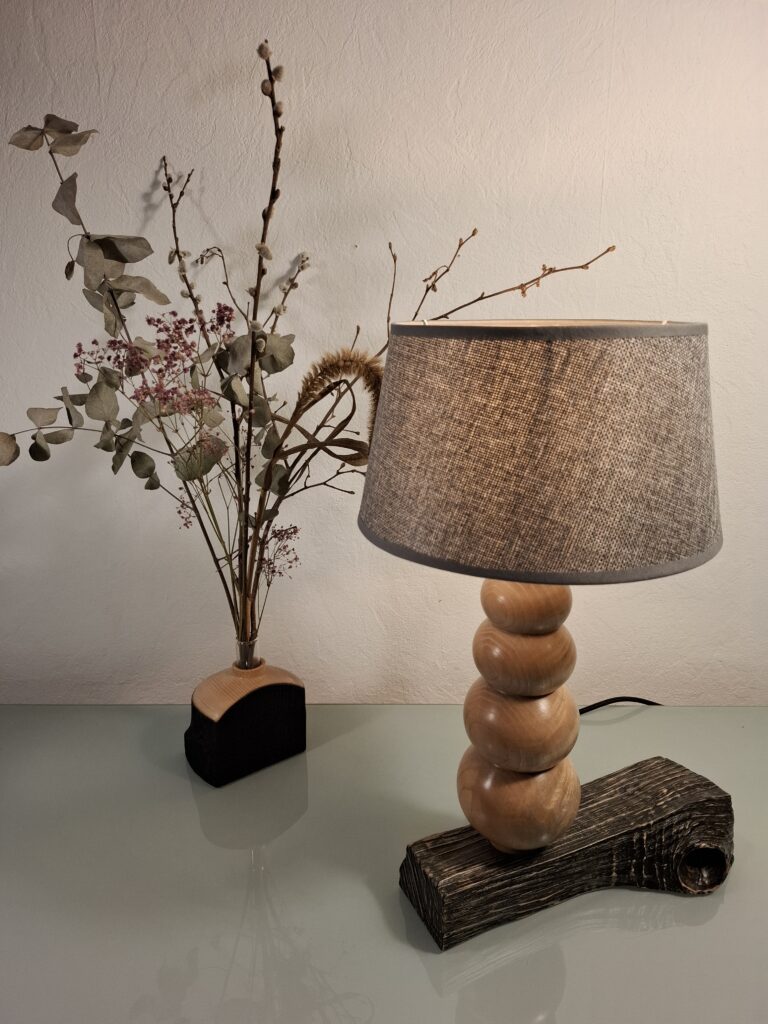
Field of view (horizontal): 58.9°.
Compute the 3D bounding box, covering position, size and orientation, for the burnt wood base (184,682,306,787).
[{"bbox_3d":[-0.166,0.248,0.815,0.130,0.109,0.058,-12,20,-34],"label":"burnt wood base"}]

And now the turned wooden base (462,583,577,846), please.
[{"bbox_3d":[0.117,0.169,0.579,0.108,0.261,0.108,0,17,0],"label":"turned wooden base"}]

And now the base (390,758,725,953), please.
[{"bbox_3d":[0.183,0.323,0.632,0.323,0.066,0.106,-7,18,-22],"label":"base"}]

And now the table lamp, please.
[{"bbox_3d":[0.158,0.105,0.578,0.360,0.514,0.269,-7,18,-22],"label":"table lamp"}]

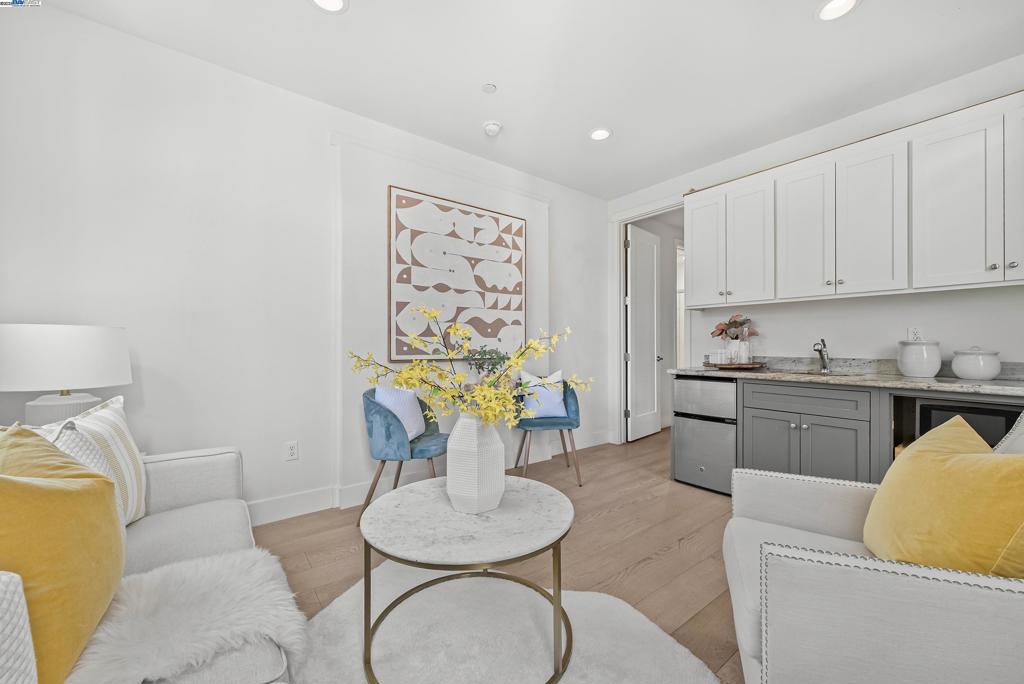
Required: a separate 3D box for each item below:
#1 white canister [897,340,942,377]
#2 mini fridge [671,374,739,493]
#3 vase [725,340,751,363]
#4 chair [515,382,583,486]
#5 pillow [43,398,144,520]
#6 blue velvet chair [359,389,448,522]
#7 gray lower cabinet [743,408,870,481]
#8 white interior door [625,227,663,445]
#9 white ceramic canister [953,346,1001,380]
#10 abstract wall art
[{"bbox_3d":[2.500,0.103,2.449,0.193,0.221,0.193,0,0,-38],"label":"white canister"},{"bbox_3d":[1.668,0.702,3.213,0.510,0.850,0.473,0,0,-38],"label":"mini fridge"},{"bbox_3d":[1.839,0.081,3.243,0.165,0.185,0.165,0,0,-38],"label":"vase"},{"bbox_3d":[0.288,0.724,3.345,0.530,0.815,0.540,0,0,-3],"label":"chair"},{"bbox_3d":[-1.444,0.456,1.294,0.160,0.470,0.470,-14,5,-19],"label":"pillow"},{"bbox_3d":[-0.649,0.727,2.630,0.540,0.815,0.530,0,0,12],"label":"blue velvet chair"},{"bbox_3d":[2.083,0.778,2.735,0.580,0.633,0.680,0,0,-38],"label":"gray lower cabinet"},{"bbox_3d":[1.592,-0.095,4.720,0.760,2.430,0.040,0,0,-44],"label":"white interior door"},{"bbox_3d":[2.637,0.120,2.264,0.182,0.187,0.182,0,0,-38],"label":"white ceramic canister"},{"bbox_3d":[-0.386,-0.490,3.269,1.282,1.271,0.040,0,0,-38],"label":"abstract wall art"}]

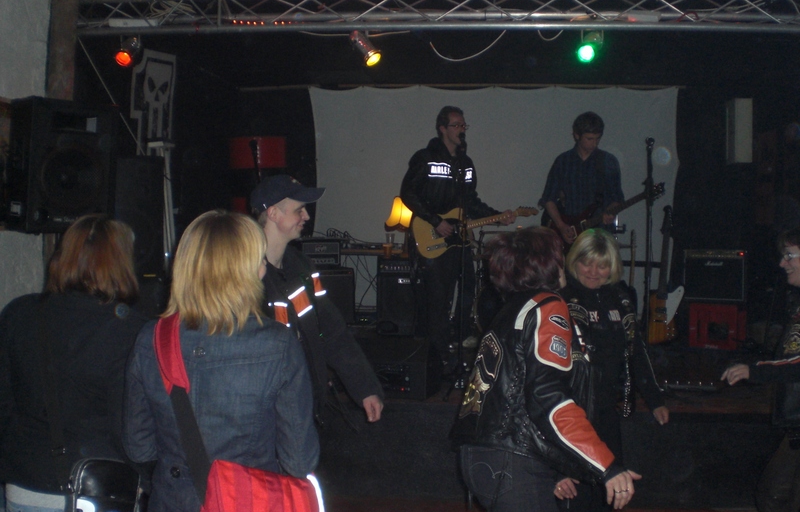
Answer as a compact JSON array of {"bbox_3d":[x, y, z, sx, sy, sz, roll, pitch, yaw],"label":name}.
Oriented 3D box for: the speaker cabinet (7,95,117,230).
[{"bbox_3d":[-1.834,-0.486,4.749,0.440,0.680,0.400,-1,8,-40],"label":"speaker cabinet"}]

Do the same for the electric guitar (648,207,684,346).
[{"bbox_3d":[2.056,0.143,6.800,0.310,1.070,0.090,3,-5,11],"label":"electric guitar"}]

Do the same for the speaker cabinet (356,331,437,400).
[{"bbox_3d":[-0.038,0.629,5.337,0.520,0.370,0.430,1,2,14],"label":"speaker cabinet"}]

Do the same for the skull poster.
[{"bbox_3d":[-1.825,-1.114,6.500,0.020,0.800,0.430,6,5,35],"label":"skull poster"}]

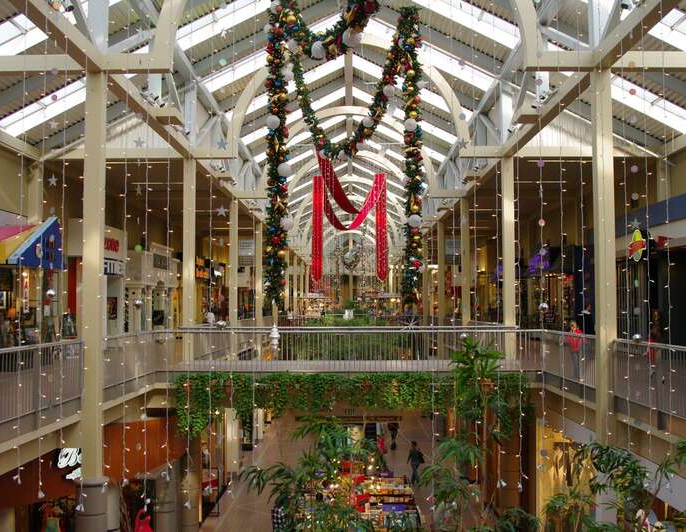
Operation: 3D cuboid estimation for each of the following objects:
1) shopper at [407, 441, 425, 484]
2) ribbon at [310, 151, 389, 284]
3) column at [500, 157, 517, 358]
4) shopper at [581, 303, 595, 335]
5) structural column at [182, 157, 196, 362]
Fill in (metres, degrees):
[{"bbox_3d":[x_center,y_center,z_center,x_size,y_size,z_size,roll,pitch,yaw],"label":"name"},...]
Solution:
[{"bbox_3d":[2.907,7.835,31.833,0.560,1.670,0.450,1,-3,-26],"label":"shopper"},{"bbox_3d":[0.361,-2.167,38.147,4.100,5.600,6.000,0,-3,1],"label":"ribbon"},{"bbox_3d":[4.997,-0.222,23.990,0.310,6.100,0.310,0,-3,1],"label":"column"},{"bbox_3d":[7.841,2.030,25.356,0.500,1.710,0.360,-1,-3,18],"label":"shopper"},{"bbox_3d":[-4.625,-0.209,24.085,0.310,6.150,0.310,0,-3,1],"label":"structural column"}]

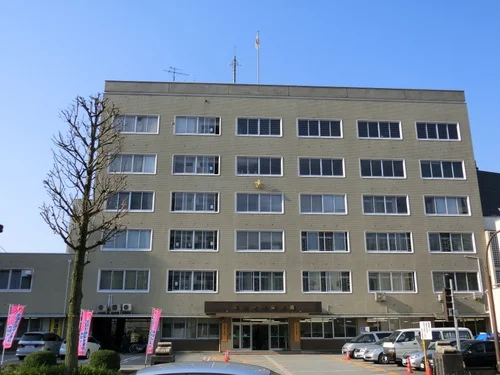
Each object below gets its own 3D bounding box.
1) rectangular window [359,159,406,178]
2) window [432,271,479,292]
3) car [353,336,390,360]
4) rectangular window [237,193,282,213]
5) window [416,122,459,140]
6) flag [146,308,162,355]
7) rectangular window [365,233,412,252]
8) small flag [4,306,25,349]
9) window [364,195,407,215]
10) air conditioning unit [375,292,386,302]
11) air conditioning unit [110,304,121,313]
[{"bbox_3d":[13.247,-1.850,48.861,4.540,1.970,0.200,1,-17,-3],"label":"rectangular window"},{"bbox_3d":[18.859,8.662,44.875,4.464,1.981,0.200,1,-17,-4],"label":"window"},{"bbox_3d":[9.173,10.271,31.262,4.350,1.490,1.690,2,-17,-7],"label":"car"},{"bbox_3d":[0.991,1.553,47.803,4.680,2.060,0.150,1,-17,-3],"label":"rectangular window"},{"bbox_3d":[19.694,-5.849,51.237,4.680,2.090,0.150,1,-17,-3],"label":"window"},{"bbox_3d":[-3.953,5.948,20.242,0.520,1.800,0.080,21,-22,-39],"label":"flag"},{"bbox_3d":[12.871,5.087,45.548,4.464,1.972,0.200,1,-17,-4],"label":"rectangular window"},{"bbox_3d":[-10.184,5.978,21.196,0.600,1.760,0.120,1,-17,-3],"label":"small flag"},{"bbox_3d":[13.468,1.756,48.539,4.680,2.060,0.150,1,-17,-3],"label":"window"},{"bbox_3d":[11.350,9.540,42.517,0.850,0.720,0.360,1,-17,-3],"label":"air conditioning unit"},{"bbox_3d":[-11.450,10.337,41.962,0.810,0.660,0.310,1,-17,-4],"label":"air conditioning unit"}]

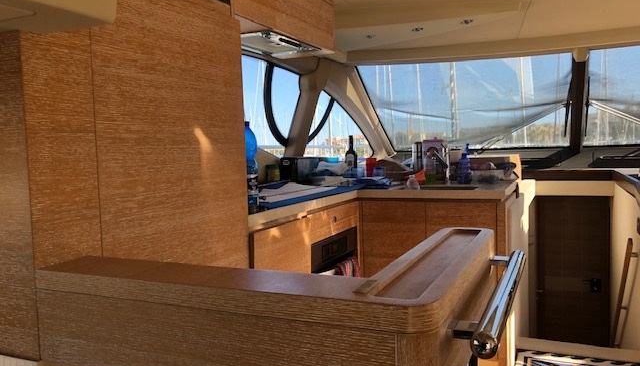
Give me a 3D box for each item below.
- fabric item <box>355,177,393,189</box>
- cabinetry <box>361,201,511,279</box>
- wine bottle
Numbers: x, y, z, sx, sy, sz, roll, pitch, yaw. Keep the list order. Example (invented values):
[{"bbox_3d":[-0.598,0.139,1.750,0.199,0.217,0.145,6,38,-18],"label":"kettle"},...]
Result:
[{"bbox_3d":[0.320,0.005,3.100,0.220,0.050,0.180,0,4,22],"label":"fabric item"},{"bbox_3d":[0.697,0.479,3.003,0.765,0.820,0.580,0,4,22],"label":"cabinetry"},{"bbox_3d":[0.218,-0.178,3.600,0.078,0.305,0.078,-2,4,0],"label":"wine bottle"}]

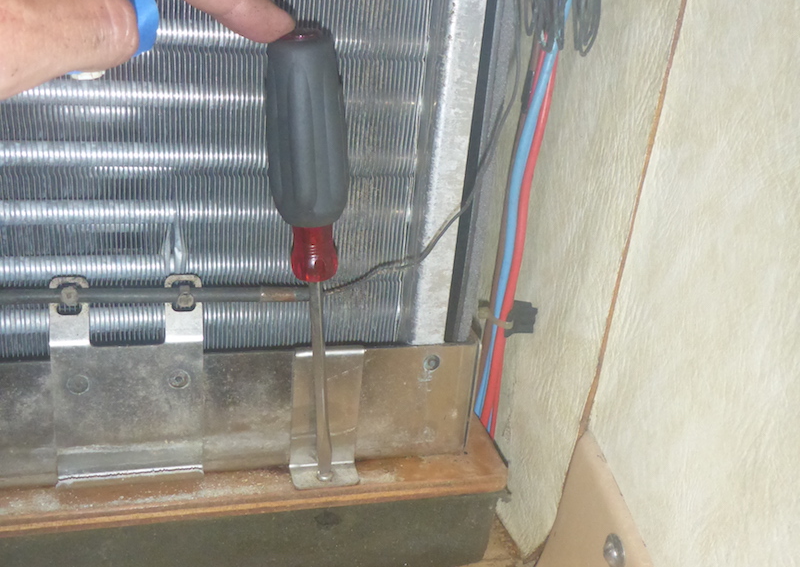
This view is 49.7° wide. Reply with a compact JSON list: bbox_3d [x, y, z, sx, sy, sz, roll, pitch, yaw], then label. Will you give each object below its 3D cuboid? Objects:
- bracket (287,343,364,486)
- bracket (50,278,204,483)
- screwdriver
[{"bbox_3d":[-0.033,0.063,0.398,0.032,0.066,0.019,-1,26,-14],"label":"bracket"},{"bbox_3d":[-0.119,0.044,0.380,0.063,0.097,0.021,-1,26,-14],"label":"bracket"},{"bbox_3d":[-0.036,0.000,0.362,0.032,0.206,0.032,-6,27,-12],"label":"screwdriver"}]

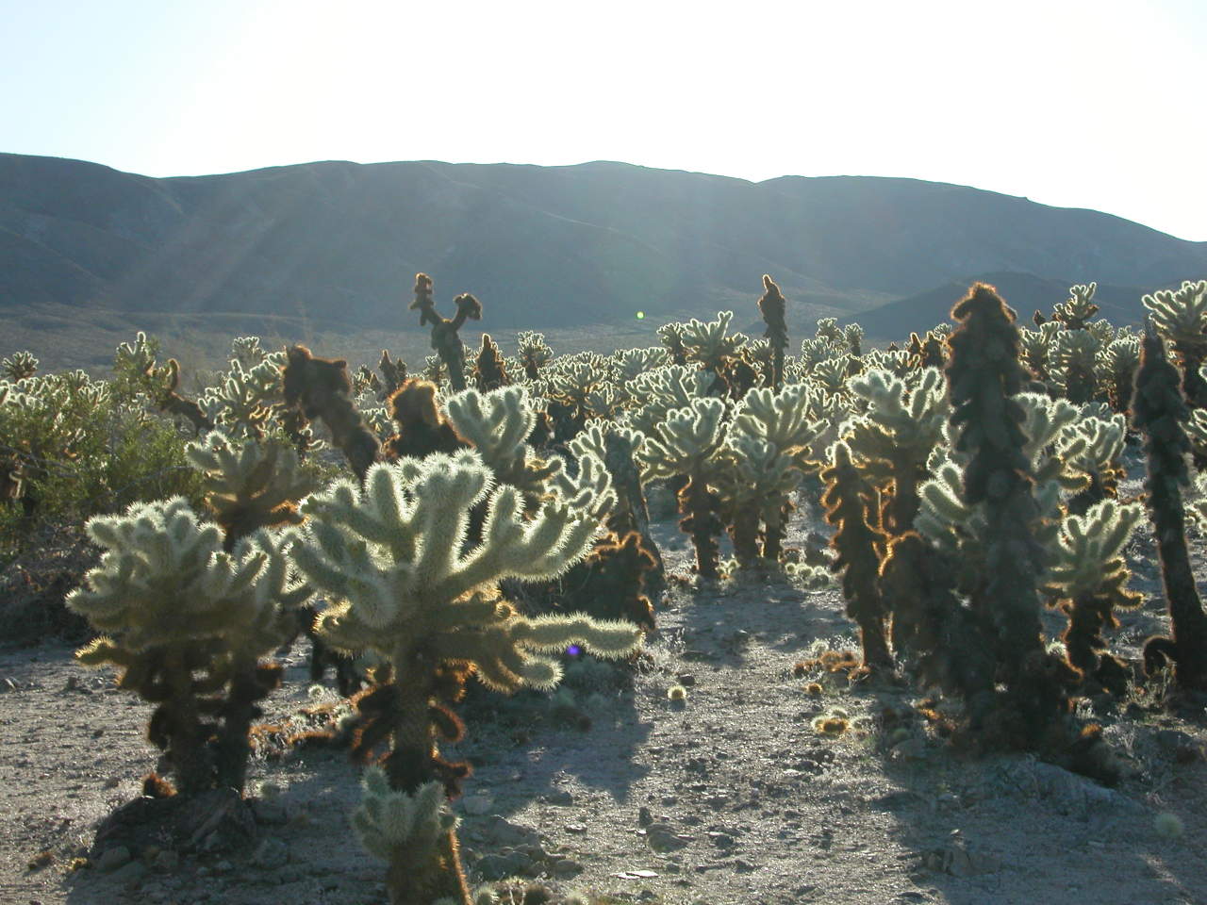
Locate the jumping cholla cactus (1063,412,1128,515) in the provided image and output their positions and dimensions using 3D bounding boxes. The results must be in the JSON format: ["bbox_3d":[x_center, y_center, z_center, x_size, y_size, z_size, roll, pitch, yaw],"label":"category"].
[{"bbox_3d":[3.732,0.118,17.500,0.520,0.880,0.480,0,3,0],"label":"jumping cholla cactus"}]

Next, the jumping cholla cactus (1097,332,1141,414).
[{"bbox_3d":[7.614,-1.149,34.000,0.720,1.180,0.700,0,2,0],"label":"jumping cholla cactus"}]

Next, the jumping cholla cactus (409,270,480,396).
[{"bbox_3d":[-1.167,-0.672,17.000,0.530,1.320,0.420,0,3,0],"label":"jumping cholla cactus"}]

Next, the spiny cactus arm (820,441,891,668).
[{"bbox_3d":[1.184,0.480,10.800,0.330,1.070,0.300,0,3,0],"label":"spiny cactus arm"}]

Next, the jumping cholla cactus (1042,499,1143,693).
[{"bbox_3d":[2.273,0.642,10.700,0.480,0.850,0.460,0,2,0],"label":"jumping cholla cactus"}]

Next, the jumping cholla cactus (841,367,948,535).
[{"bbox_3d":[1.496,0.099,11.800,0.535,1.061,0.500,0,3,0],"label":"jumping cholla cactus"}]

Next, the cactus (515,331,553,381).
[{"bbox_3d":[-1.385,-1.913,46.000,0.760,1.080,0.720,0,2,0],"label":"cactus"}]

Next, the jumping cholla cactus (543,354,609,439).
[{"bbox_3d":[-0.385,-0.791,33.000,0.940,1.260,0.900,0,2,0],"label":"jumping cholla cactus"}]

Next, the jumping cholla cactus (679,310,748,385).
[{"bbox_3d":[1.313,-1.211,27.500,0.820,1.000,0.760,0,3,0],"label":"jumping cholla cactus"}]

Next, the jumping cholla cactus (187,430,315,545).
[{"bbox_3d":[-1.840,0.386,12.000,0.680,1.020,0.660,0,2,0],"label":"jumping cholla cactus"}]

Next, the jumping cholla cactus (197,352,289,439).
[{"bbox_3d":[-3.997,-0.601,25.500,1.030,1.050,0.920,0,3,0],"label":"jumping cholla cactus"}]

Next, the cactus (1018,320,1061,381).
[{"bbox_3d":[7.375,-1.686,39.000,0.740,1.080,0.680,0,3,0],"label":"cactus"}]

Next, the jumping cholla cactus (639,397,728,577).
[{"bbox_3d":[0.455,0.194,13.000,0.506,1.002,0.500,0,3,0],"label":"jumping cholla cactus"}]

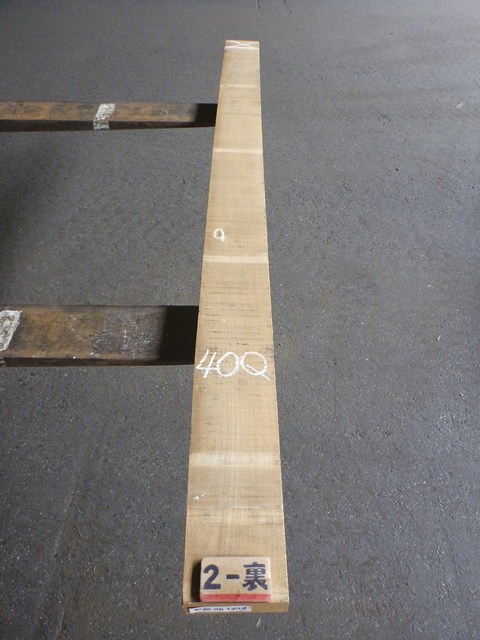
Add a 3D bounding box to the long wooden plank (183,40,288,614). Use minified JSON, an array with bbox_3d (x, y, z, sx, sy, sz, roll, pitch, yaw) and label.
[{"bbox_3d":[0.001,-0.347,1.313,0.133,0.038,1.946,1,46,0],"label":"long wooden plank"}]

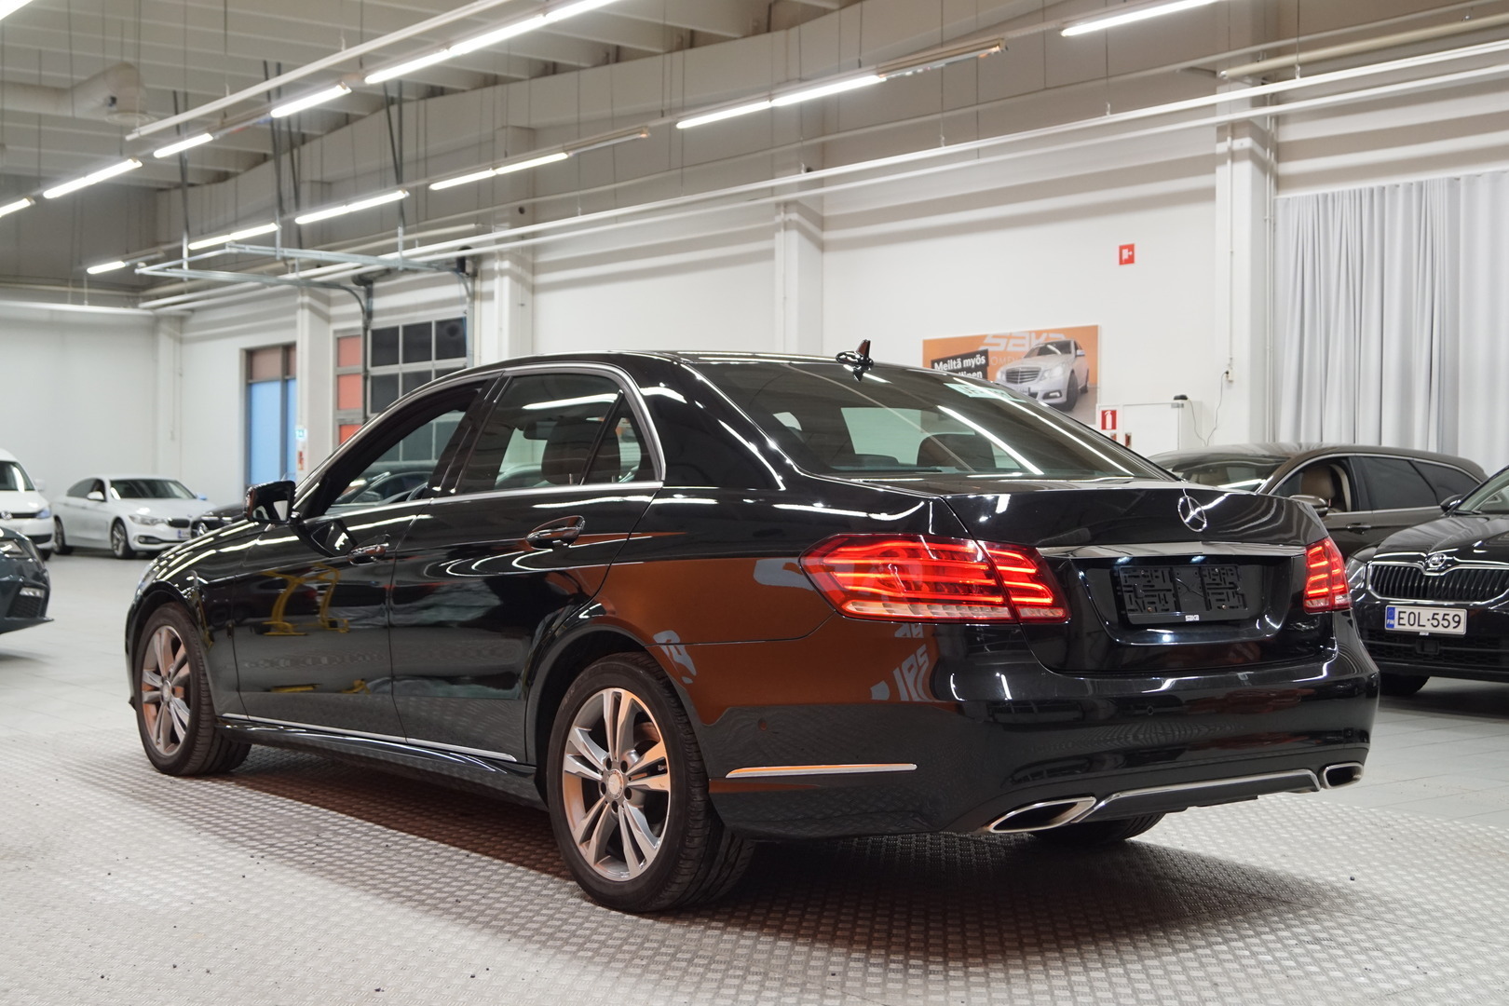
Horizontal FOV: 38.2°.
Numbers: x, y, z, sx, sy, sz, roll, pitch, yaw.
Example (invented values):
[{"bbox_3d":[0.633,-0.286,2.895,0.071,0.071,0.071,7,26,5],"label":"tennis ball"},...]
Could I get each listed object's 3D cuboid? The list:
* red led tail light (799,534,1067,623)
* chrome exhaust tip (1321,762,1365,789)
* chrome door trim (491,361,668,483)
[{"bbox_3d":[0.384,0.164,4.779,0.500,0.190,0.370,0,1,-37],"label":"red led tail light"},{"bbox_3d":[1.419,0.661,5.273,0.090,0.072,0.240,0,0,43],"label":"chrome exhaust tip"},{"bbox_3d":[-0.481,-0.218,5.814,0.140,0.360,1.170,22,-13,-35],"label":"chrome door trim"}]

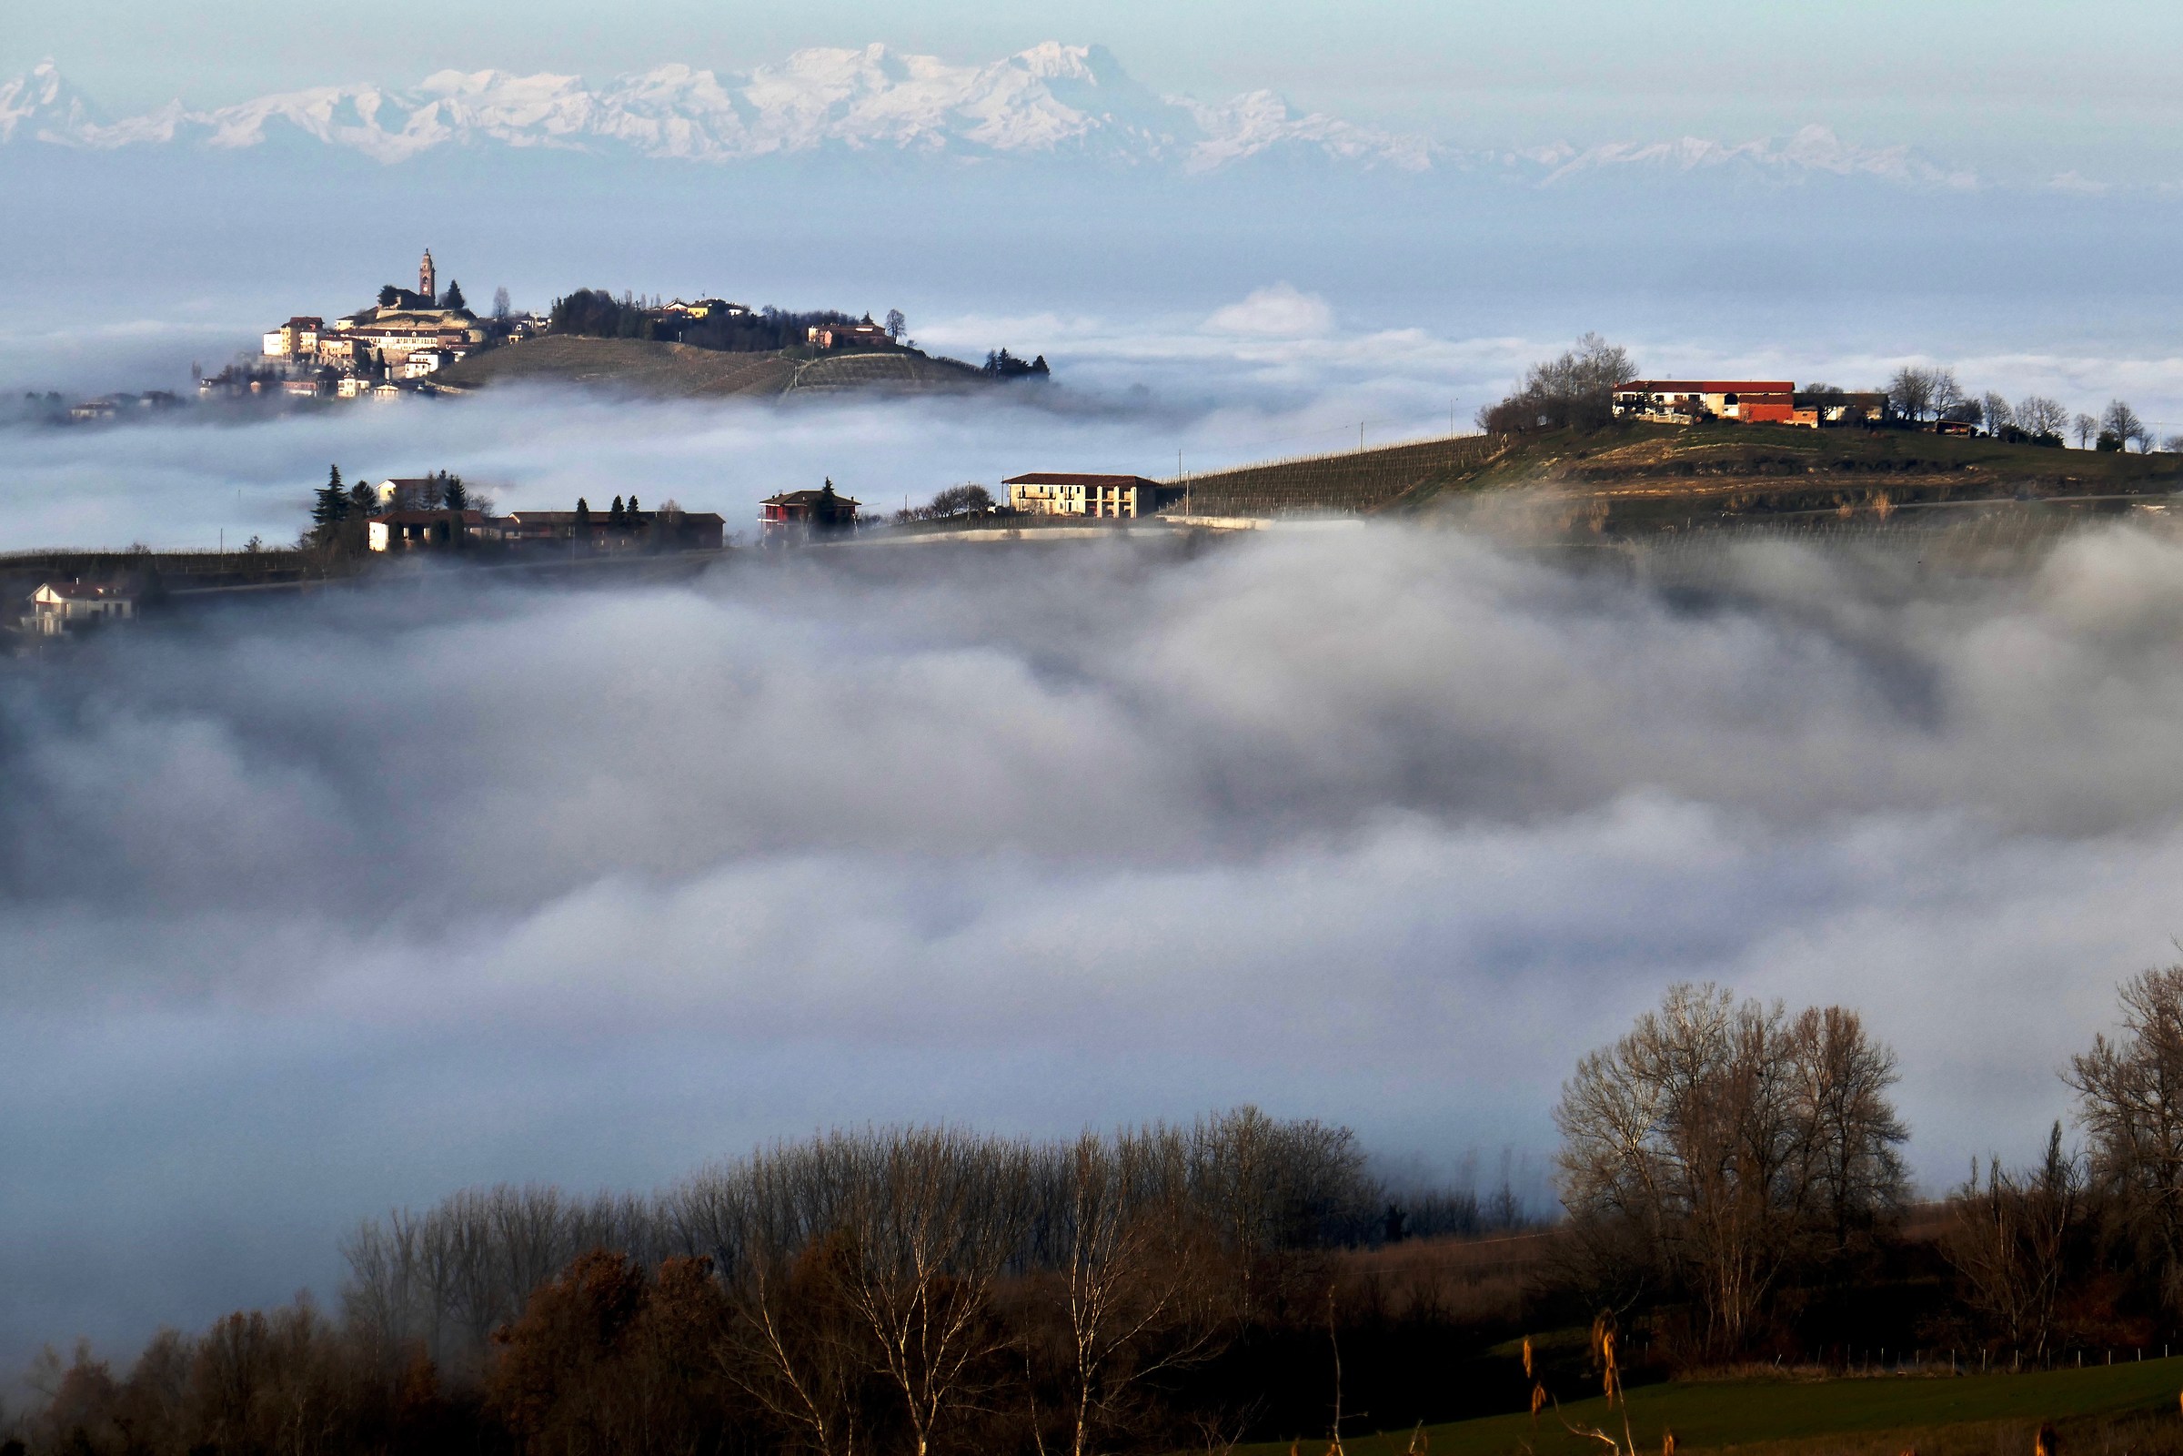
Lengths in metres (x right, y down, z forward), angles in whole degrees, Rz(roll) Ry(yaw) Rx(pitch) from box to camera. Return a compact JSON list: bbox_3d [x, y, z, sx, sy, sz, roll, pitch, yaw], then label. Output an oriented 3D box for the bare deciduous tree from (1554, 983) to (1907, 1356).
[{"bbox_3d":[38.180,26.280,590.000,21.070,22.200,18.550,0,2,0],"label":"bare deciduous tree"}]

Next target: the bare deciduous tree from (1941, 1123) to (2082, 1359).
[{"bbox_3d":[54.740,30.450,588.000,8.320,14.010,7.900,0,2,0],"label":"bare deciduous tree"}]

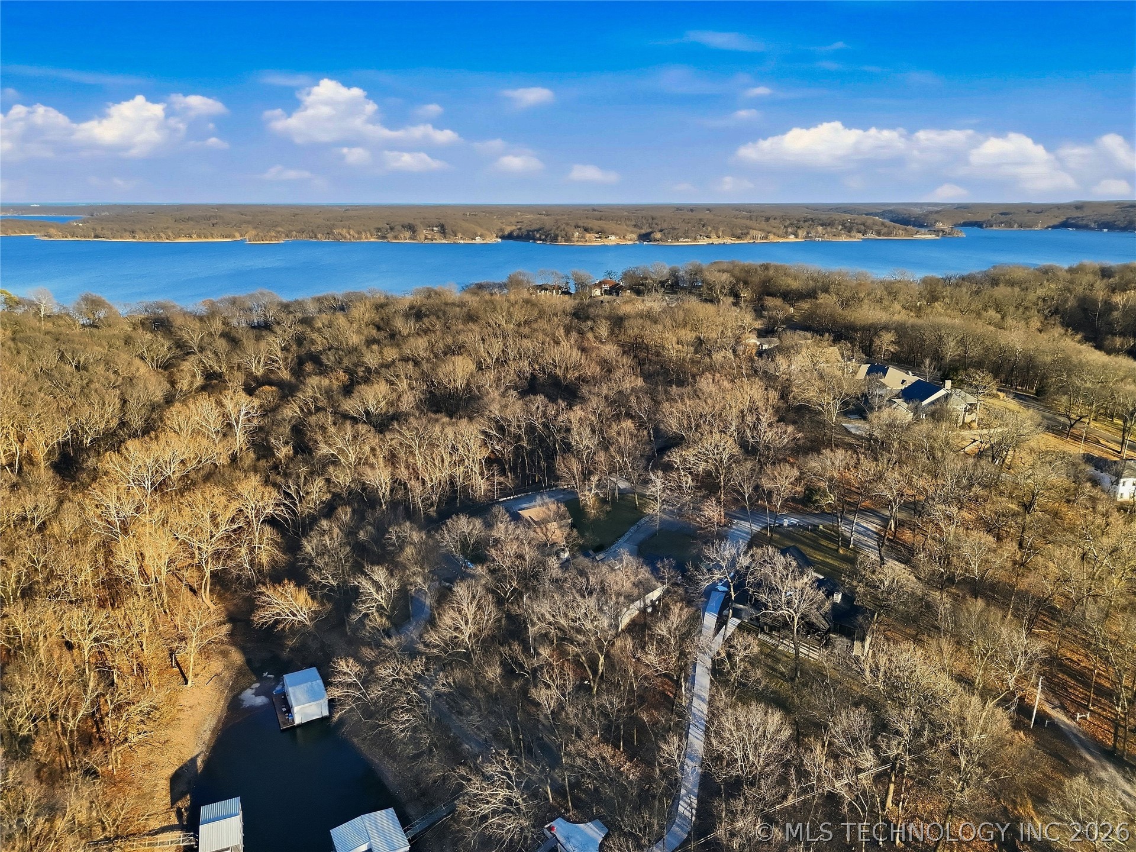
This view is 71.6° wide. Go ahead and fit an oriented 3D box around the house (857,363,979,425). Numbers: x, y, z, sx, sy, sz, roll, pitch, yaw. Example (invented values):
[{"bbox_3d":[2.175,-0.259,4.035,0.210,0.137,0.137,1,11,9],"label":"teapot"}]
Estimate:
[{"bbox_3d":[103.540,-10.040,236.780,21.280,9.000,34.980,0,16,0],"label":"house"}]

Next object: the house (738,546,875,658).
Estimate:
[{"bbox_3d":[46.610,33.690,154.330,20.370,8.300,18.280,15,22,42],"label":"house"}]

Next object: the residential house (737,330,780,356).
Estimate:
[{"bbox_3d":[81.380,-35.520,336.230,14.080,7.260,11.580,-9,18,-29],"label":"residential house"}]

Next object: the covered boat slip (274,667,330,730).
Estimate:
[{"bbox_3d":[-51.120,51.420,150.170,8.640,4.500,12.000,-8,18,-26],"label":"covered boat slip"}]

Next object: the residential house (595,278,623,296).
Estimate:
[{"bbox_3d":[26.020,-87.920,499.680,18.410,10.080,13.970,0,16,-1],"label":"residential house"}]

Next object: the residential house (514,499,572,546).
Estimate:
[{"bbox_3d":[-6.230,23.270,191.880,11.120,5.650,10.820,-8,18,-25],"label":"residential house"}]

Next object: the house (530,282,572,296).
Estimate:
[{"bbox_3d":[-10.340,-84.750,491.830,25.240,8.300,13.940,1,16,3],"label":"house"}]

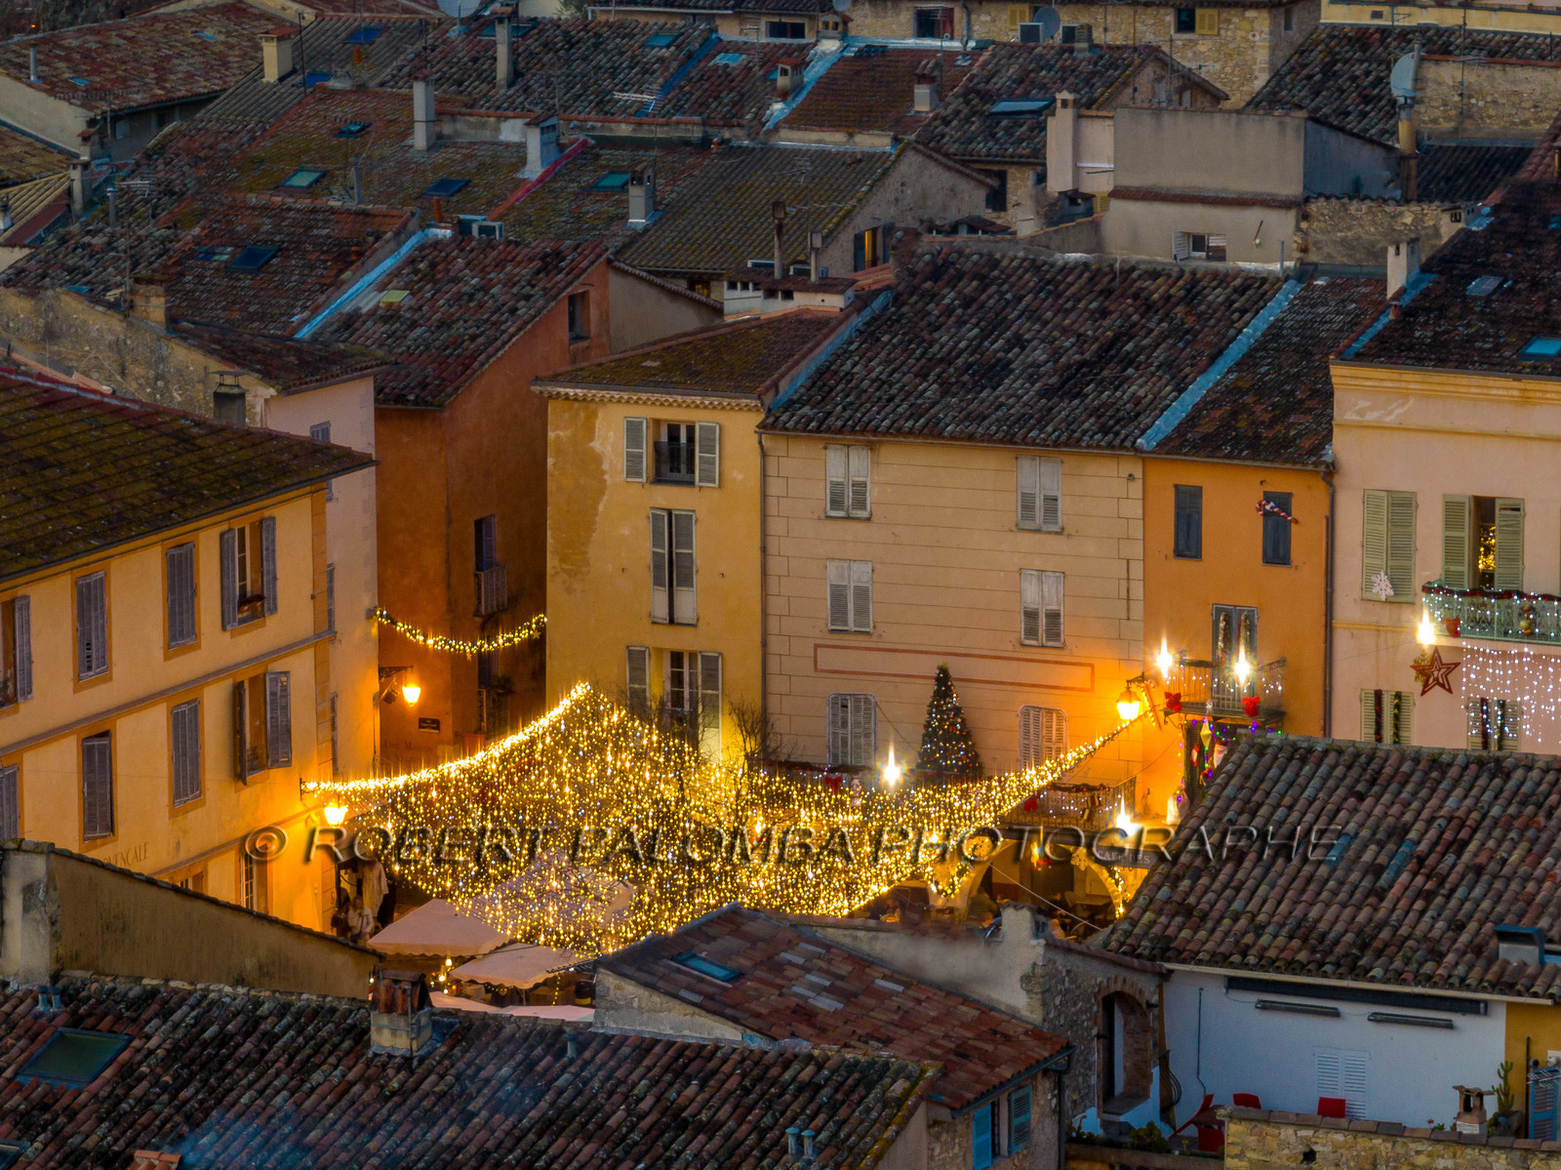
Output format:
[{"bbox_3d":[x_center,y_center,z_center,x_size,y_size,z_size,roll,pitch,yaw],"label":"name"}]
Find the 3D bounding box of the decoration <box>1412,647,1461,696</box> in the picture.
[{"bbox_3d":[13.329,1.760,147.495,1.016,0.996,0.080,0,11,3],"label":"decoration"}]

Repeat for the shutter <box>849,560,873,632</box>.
[{"bbox_3d":[1.632,0.246,146.832,0.471,1.484,0.050,4,12,20],"label":"shutter"}]

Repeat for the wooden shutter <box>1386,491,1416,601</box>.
[{"bbox_3d":[12.251,-0.769,143.248,0.578,2.149,0.050,5,12,27],"label":"wooden shutter"}]

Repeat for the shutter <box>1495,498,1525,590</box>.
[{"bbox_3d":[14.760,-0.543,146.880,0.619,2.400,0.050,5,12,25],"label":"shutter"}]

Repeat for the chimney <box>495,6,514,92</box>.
[{"bbox_3d":[-7.577,-14.707,199.000,0.348,2.265,0.520,4,11,23],"label":"chimney"}]

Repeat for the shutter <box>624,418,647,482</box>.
[{"bbox_3d":[-2.958,-2.739,148.050,0.487,1.318,0.050,4,12,22],"label":"shutter"}]

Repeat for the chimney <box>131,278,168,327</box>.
[{"bbox_3d":[-13.035,-5.856,150.000,0.683,0.946,0.360,4,11,23],"label":"chimney"}]

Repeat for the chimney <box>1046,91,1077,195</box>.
[{"bbox_3d":[6.507,-10.249,168.000,0.640,2.450,0.420,4,12,22],"label":"chimney"}]

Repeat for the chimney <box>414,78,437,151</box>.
[{"bbox_3d":[-9.592,-12.756,196.000,0.384,1.985,0.620,4,11,23],"label":"chimney"}]

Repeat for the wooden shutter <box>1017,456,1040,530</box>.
[{"bbox_3d":[4.957,-1.828,145.195,0.487,1.506,0.050,4,12,20],"label":"wooden shutter"}]

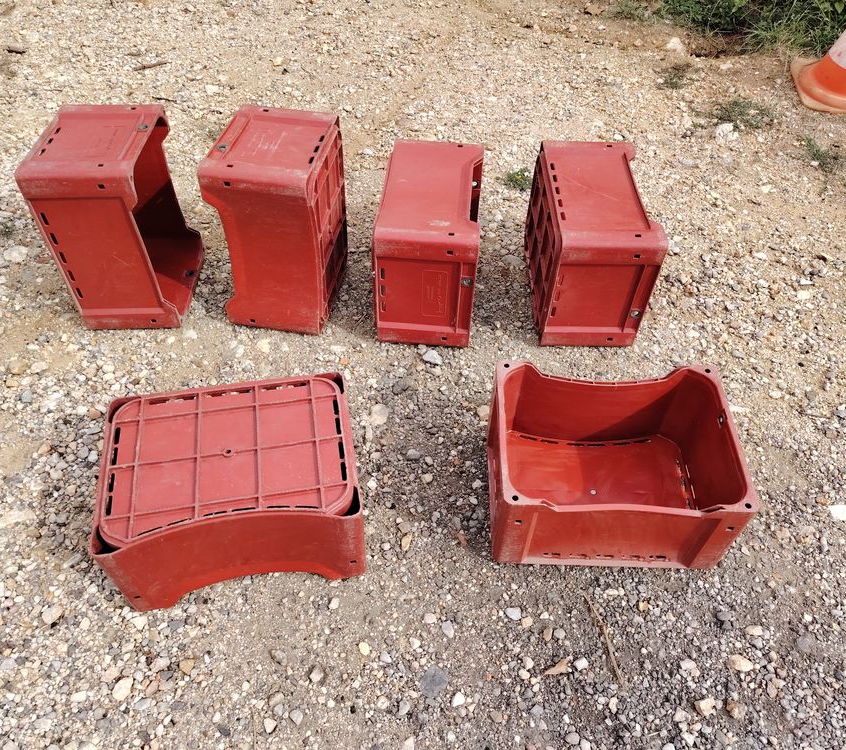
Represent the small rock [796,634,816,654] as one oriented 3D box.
[{"bbox_3d":[0.864,0.609,1.569,0.046,0.024,0.043,-26,54,-22],"label":"small rock"}]

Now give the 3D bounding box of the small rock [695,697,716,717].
[{"bbox_3d":[0.594,0.698,1.458,0.040,0.022,0.035,4,48,2],"label":"small rock"}]

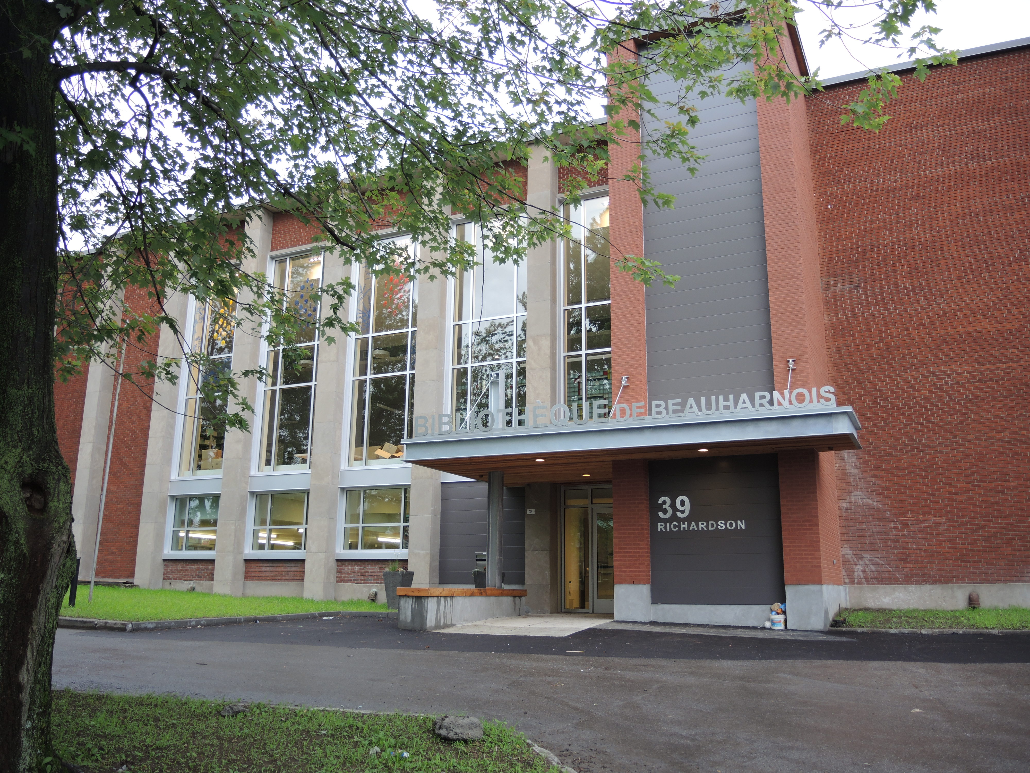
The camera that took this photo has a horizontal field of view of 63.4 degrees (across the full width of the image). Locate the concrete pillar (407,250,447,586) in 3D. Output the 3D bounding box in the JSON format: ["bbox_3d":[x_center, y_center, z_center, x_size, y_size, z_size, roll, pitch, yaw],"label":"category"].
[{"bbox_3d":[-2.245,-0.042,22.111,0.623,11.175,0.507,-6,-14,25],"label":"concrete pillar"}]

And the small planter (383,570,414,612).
[{"bbox_3d":[-2.820,4.906,20.066,0.530,0.879,0.515,-6,-15,25],"label":"small planter"}]

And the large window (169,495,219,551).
[{"bbox_3d":[-9.599,4.197,25.555,2.652,1.711,0.250,-6,-15,25],"label":"large window"}]

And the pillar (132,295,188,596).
[{"bbox_3d":[-11.136,0.445,26.821,0.687,11.786,0.499,-6,-15,25],"label":"pillar"}]

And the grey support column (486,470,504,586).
[{"bbox_3d":[-0.405,3.012,17.548,0.222,2.401,0.270,-6,-14,26],"label":"grey support column"}]

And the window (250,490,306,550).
[{"bbox_3d":[-6.644,3.905,24.171,2.652,1.711,0.250,-6,-15,25],"label":"window"}]

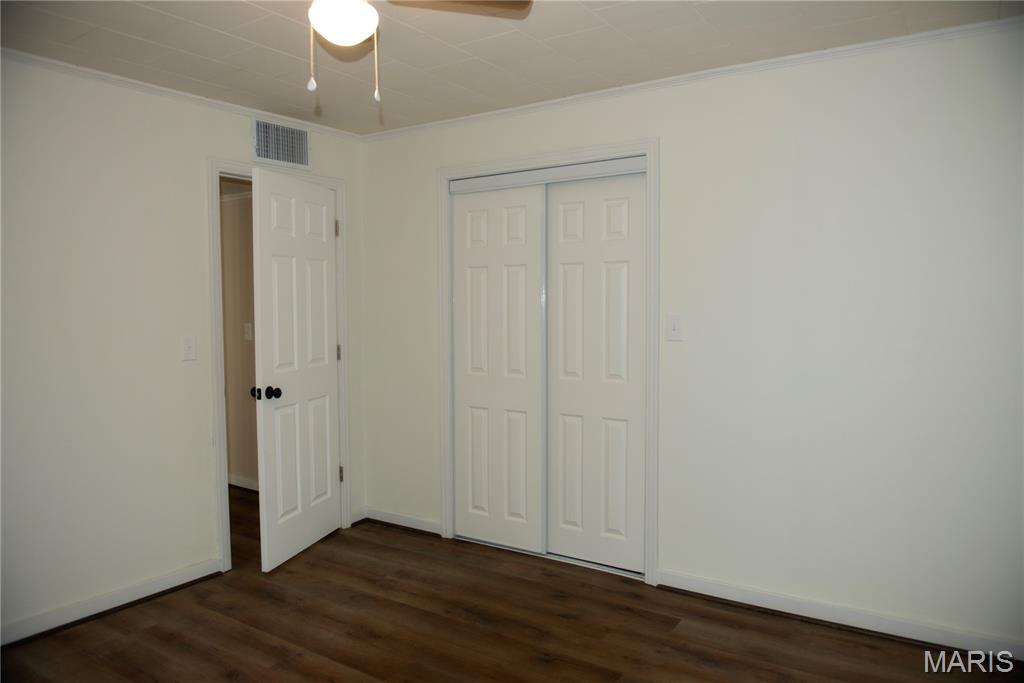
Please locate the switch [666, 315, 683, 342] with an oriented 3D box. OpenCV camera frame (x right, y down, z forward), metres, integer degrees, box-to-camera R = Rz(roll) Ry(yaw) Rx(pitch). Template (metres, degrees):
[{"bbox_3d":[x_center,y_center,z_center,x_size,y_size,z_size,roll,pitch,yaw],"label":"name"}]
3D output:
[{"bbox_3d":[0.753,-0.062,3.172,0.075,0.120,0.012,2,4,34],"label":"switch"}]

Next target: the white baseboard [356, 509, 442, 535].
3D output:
[{"bbox_3d":[-0.683,1.105,4.206,0.625,0.080,0.016,2,4,34],"label":"white baseboard"}]

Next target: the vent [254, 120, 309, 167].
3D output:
[{"bbox_3d":[-1.250,-1.072,3.731,0.020,0.210,0.360,2,4,34],"label":"vent"}]

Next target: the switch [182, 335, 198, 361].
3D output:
[{"bbox_3d":[-1.558,0.033,3.316,0.012,0.120,0.075,2,4,34],"label":"switch"}]

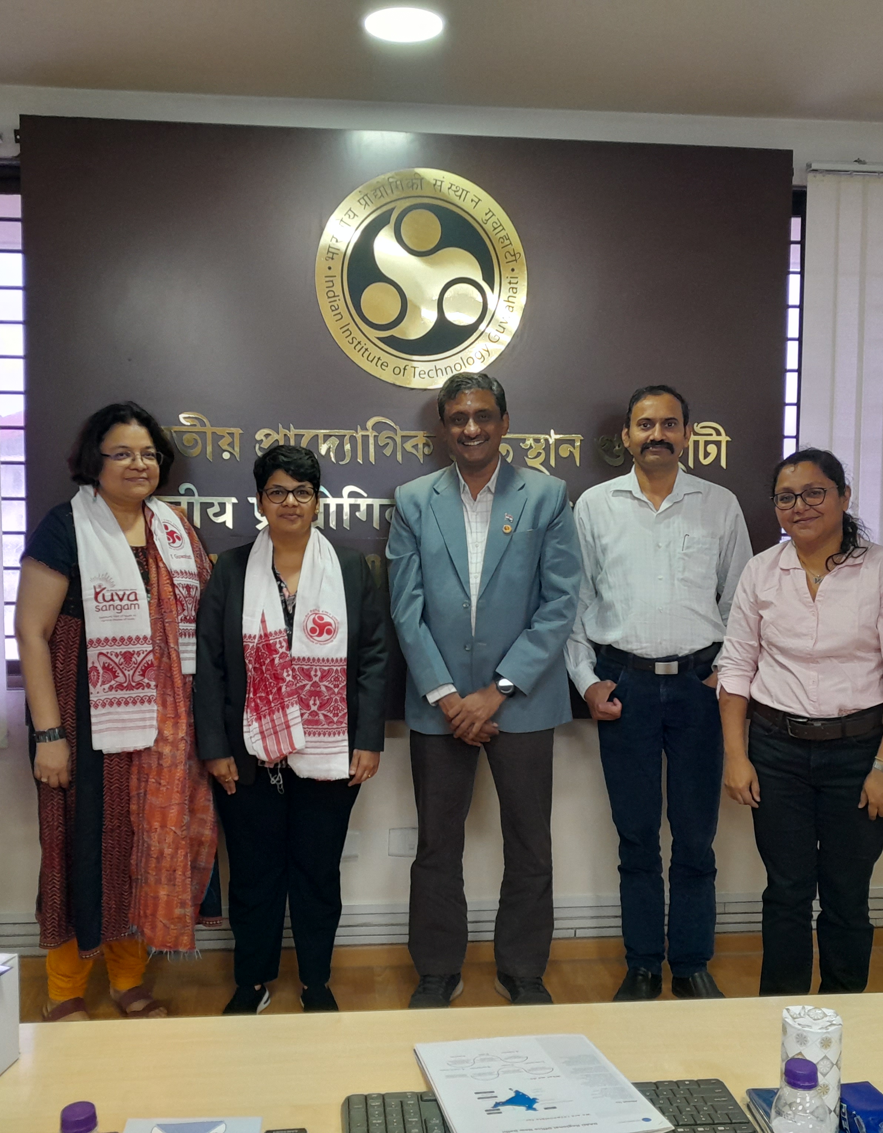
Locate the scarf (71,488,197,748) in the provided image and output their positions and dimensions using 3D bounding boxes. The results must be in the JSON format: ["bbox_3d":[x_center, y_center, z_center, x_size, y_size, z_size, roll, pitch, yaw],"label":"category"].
[{"bbox_3d":[-0.796,0.132,3.080,0.310,0.678,0.270,-2,5,-26],"label":"scarf"}]

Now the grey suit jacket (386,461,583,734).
[{"bbox_3d":[0.115,0.074,3.203,0.540,0.721,0.320,1,4,4],"label":"grey suit jacket"}]

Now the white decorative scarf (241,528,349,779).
[{"bbox_3d":[-0.390,0.224,3.132,0.280,0.651,0.250,0,4,-7],"label":"white decorative scarf"}]

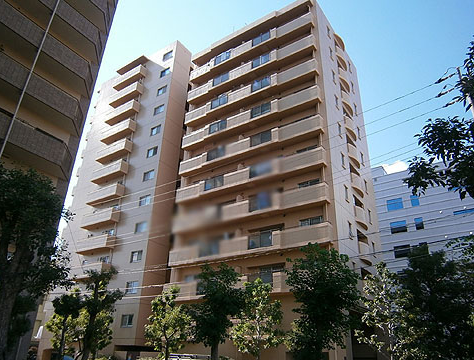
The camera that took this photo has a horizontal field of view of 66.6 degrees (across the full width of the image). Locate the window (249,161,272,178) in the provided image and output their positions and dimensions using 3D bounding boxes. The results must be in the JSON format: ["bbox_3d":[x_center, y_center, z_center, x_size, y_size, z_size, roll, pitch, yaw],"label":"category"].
[{"bbox_3d":[1.771,-0.785,27.592,1.970,0.880,0.100,-15,-32,31],"label":"window"}]

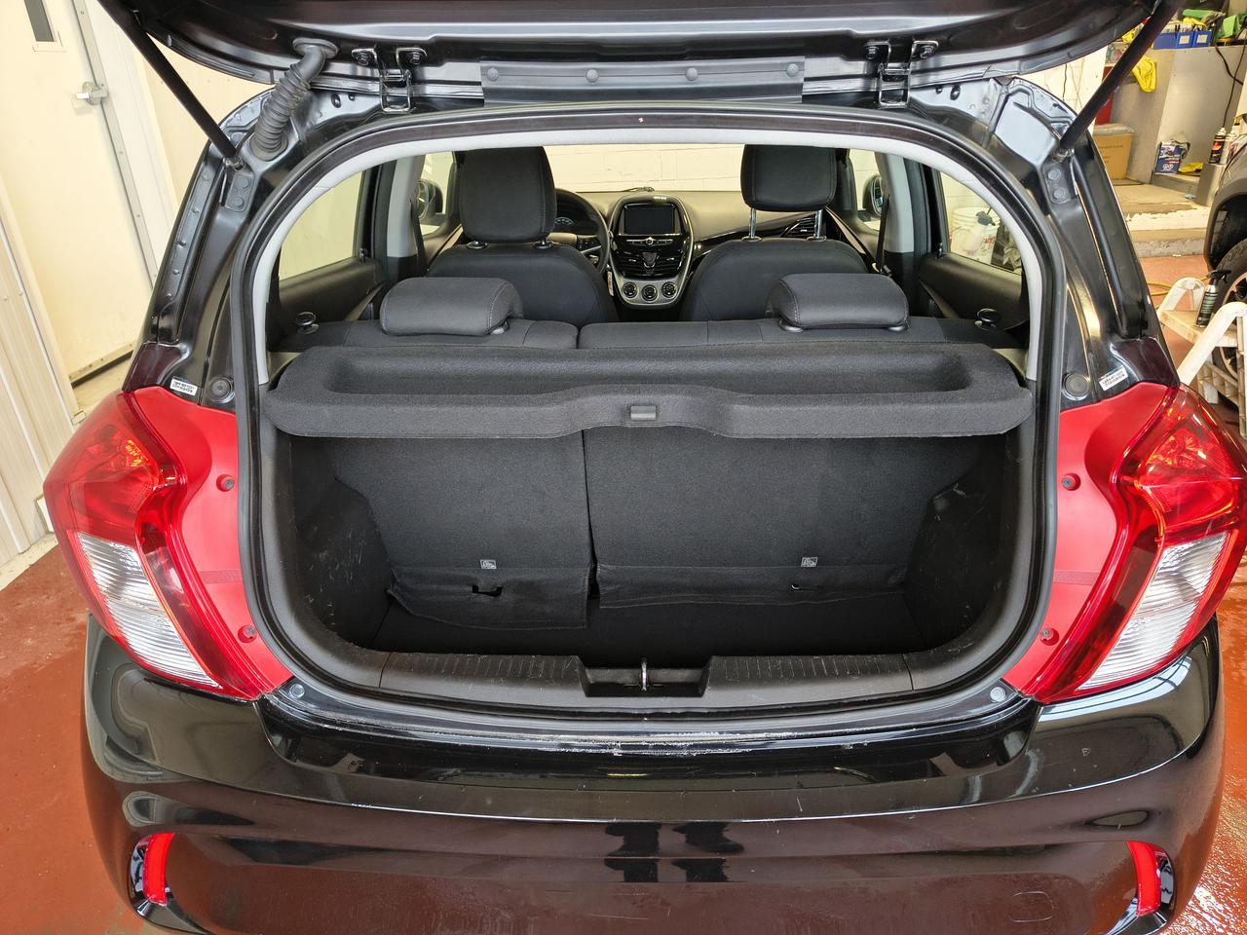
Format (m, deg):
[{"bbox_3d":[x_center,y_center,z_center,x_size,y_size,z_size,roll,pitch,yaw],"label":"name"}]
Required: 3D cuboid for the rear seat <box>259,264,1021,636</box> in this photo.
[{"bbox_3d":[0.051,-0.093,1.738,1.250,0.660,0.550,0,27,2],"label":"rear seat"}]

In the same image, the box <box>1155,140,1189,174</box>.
[{"bbox_3d":[4.151,-2.351,6.550,0.180,0.225,0.130,13,31,26],"label":"box"}]

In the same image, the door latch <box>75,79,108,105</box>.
[{"bbox_3d":[-2.029,-1.431,3.315,0.068,0.088,0.150,-1,27,2],"label":"door latch"}]

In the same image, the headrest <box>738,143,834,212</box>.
[{"bbox_3d":[0.392,-0.735,2.060,0.225,0.230,0.120,0,35,2],"label":"headrest"}]

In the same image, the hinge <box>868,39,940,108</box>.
[{"bbox_3d":[0.363,-0.515,1.130,0.092,0.070,0.065,0,27,2],"label":"hinge"}]

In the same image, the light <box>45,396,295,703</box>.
[{"bbox_3d":[-0.576,0.073,1.161,0.270,0.370,0.280,0,27,2],"label":"light"}]

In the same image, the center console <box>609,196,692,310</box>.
[{"bbox_3d":[0.089,-0.707,2.820,0.265,0.330,0.200,0,27,2],"label":"center console"}]

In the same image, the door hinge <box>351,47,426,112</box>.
[{"bbox_3d":[-0.313,-0.516,1.150,0.092,0.070,0.065,0,27,2],"label":"door hinge"}]

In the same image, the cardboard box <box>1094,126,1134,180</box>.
[{"bbox_3d":[3.799,-2.453,6.750,0.300,0.360,0.250,4,28,11],"label":"cardboard box"}]

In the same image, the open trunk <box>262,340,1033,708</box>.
[{"bbox_3d":[0.040,0.076,1.342,1.050,0.490,0.550,0,27,2],"label":"open trunk"}]

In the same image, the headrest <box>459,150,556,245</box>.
[{"bbox_3d":[-0.274,-0.655,2.050,0.228,0.230,0.120,0,35,2],"label":"headrest"}]

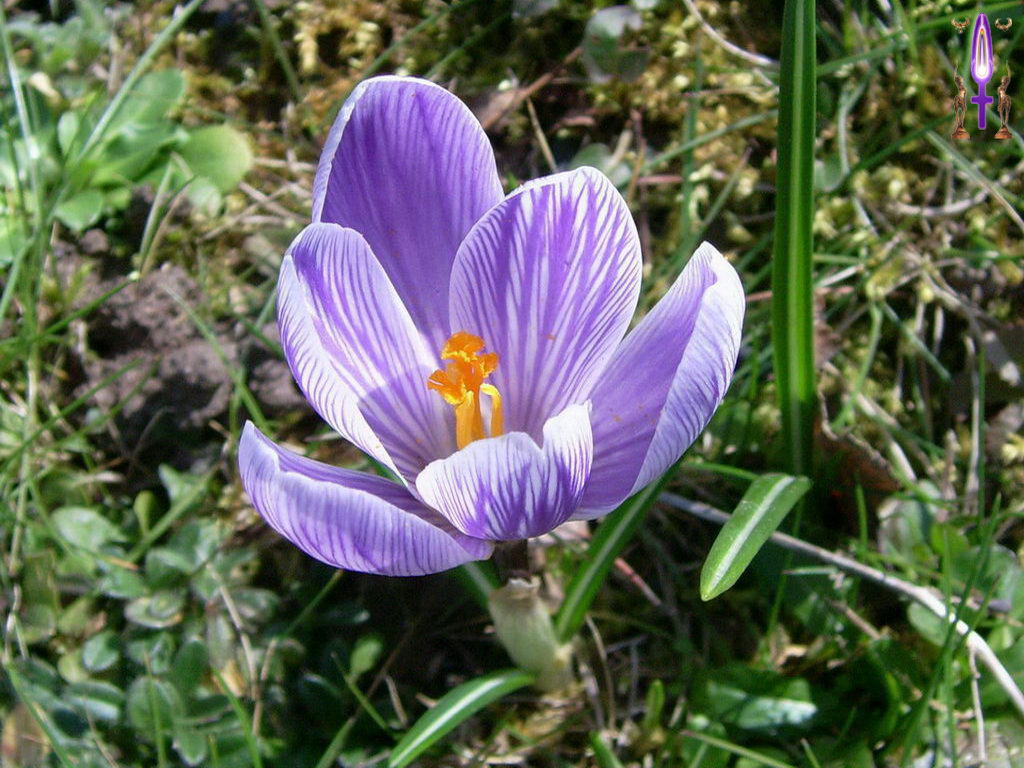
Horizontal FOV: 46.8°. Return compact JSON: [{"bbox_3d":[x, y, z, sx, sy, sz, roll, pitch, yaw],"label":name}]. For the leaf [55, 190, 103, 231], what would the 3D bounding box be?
[{"bbox_3d":[-0.106,-0.043,0.289,0.012,0.004,0.012,-8,62,-4],"label":"leaf"}]

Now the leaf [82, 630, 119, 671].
[{"bbox_3d":[-0.069,0.045,0.199,0.006,0.004,0.007,17,63,9],"label":"leaf"}]

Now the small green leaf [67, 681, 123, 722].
[{"bbox_3d":[-0.068,0.052,0.193,0.010,0.004,0.005,11,57,7],"label":"small green leaf"}]

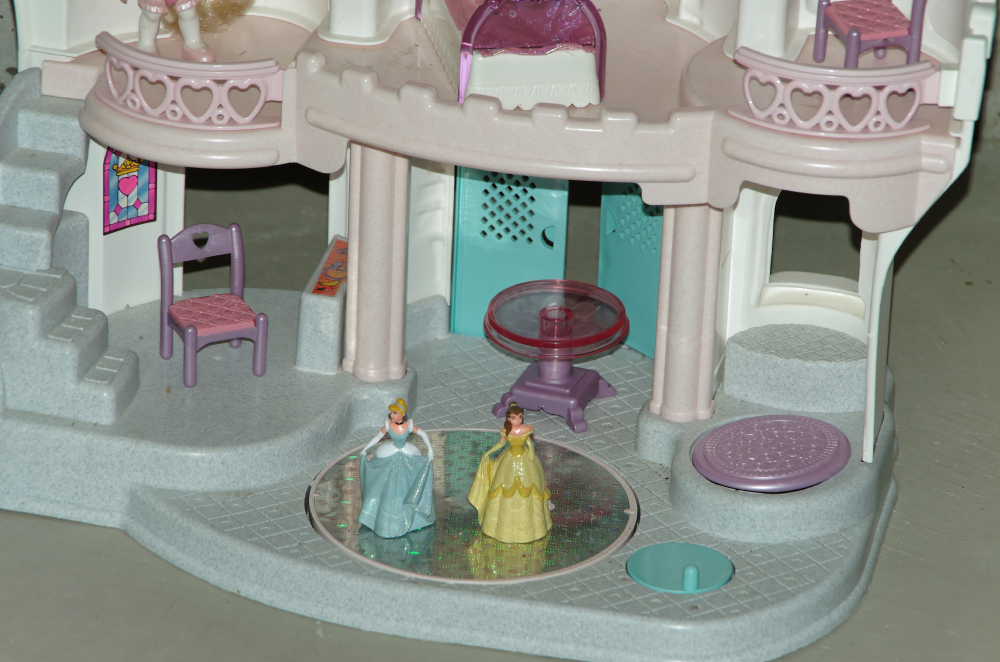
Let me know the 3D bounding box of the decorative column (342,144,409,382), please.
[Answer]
[{"bbox_3d":[-0.078,-0.053,3.562,0.040,0.172,0.036,7,27,10],"label":"decorative column"}]

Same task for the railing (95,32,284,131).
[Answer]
[{"bbox_3d":[-0.202,-0.156,3.523,0.124,0.043,0.036,10,28,15],"label":"railing"}]

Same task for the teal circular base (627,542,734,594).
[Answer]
[{"bbox_3d":[0.111,0.140,3.438,0.066,0.018,0.066,2,27,-1],"label":"teal circular base"}]

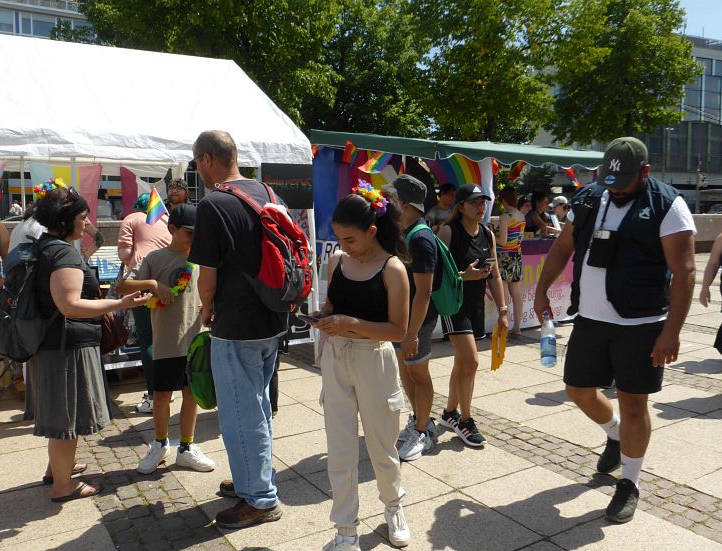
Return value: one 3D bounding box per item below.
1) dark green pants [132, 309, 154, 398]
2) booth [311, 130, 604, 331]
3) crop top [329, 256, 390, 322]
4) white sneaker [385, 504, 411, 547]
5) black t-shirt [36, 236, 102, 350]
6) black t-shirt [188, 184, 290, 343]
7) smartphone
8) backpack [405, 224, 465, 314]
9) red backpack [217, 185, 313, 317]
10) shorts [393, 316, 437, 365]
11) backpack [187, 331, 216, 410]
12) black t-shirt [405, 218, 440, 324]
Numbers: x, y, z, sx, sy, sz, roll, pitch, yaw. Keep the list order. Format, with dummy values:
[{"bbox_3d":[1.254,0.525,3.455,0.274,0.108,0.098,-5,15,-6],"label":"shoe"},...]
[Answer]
[{"bbox_3d":[-1.530,0.441,4.760,0.310,0.920,0.340,4,8,41],"label":"dark green pants"},{"bbox_3d":[1.319,-0.661,8.311,3.150,2.560,2.800,-4,7,-31],"label":"booth"},{"bbox_3d":[-0.011,0.055,2.710,0.290,0.290,0.220,3,7,30],"label":"crop top"},{"bbox_3d":[0.161,1.120,2.930,0.098,0.110,0.270,0,6,-5],"label":"white sneaker"},{"bbox_3d":[-1.516,0.078,3.320,0.330,0.570,0.490,-3,7,-24],"label":"black t-shirt"},{"bbox_3d":[-0.575,-0.082,3.060,0.340,0.730,0.500,3,7,27],"label":"black t-shirt"},{"bbox_3d":[-0.197,0.171,2.530,0.075,0.010,0.150,5,-6,45],"label":"smartphone"},{"bbox_3d":[0.466,-0.031,3.930,0.280,0.520,0.300,-3,6,-25],"label":"backpack"},{"bbox_3d":[-0.428,-0.131,2.980,0.330,0.560,0.310,3,7,27],"label":"red backpack"},{"bbox_3d":[0.333,0.336,3.960,0.280,0.420,0.360,-2,6,-14],"label":"shorts"},{"bbox_3d":[-0.799,0.485,3.250,0.270,0.420,0.190,3,7,33],"label":"backpack"},{"bbox_3d":[0.359,-0.037,3.900,0.280,0.640,0.450,-3,6,-24],"label":"black t-shirt"}]

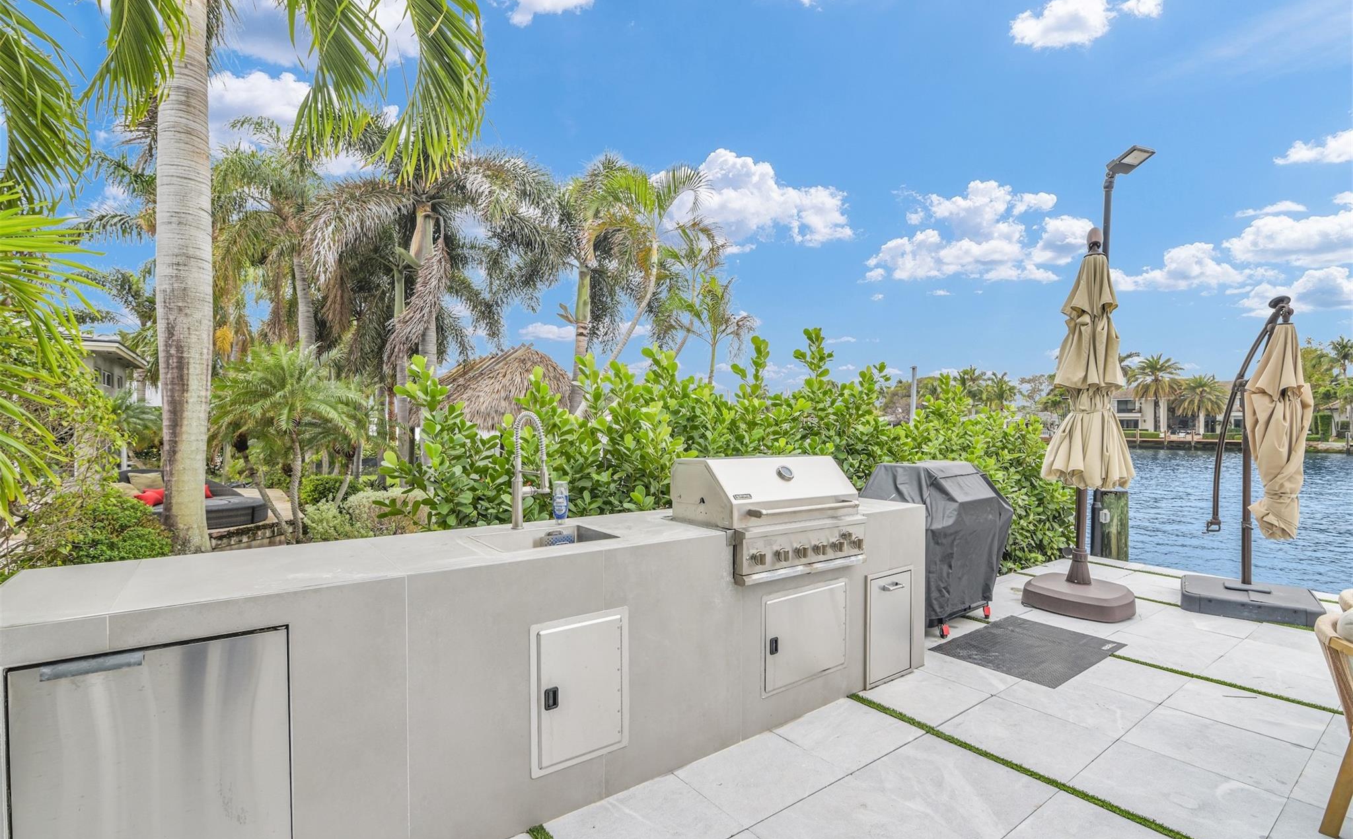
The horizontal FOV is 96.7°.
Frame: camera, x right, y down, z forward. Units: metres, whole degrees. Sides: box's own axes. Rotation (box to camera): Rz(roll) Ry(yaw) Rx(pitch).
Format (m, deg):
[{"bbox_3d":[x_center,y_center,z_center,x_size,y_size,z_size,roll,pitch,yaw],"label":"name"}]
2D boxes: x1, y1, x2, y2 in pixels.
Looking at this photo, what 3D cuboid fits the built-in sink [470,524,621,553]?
[{"bbox_3d":[-0.581,0.615,2.638,0.530,0.210,0.440,0,-1,-36],"label":"built-in sink"}]

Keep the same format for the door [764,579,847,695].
[{"bbox_3d":[0.673,1.091,3.048,0.639,0.483,0.037,1,-1,-36],"label":"door"}]

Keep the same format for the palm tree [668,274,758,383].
[{"bbox_3d":[0.849,-0.853,14.000,2.050,5.110,1.900,0,-1,0],"label":"palm tree"}]

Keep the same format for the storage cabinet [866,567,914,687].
[{"bbox_3d":[1.250,1.191,3.473,0.461,0.627,0.037,1,-1,-36],"label":"storage cabinet"}]

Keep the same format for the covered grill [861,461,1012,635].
[{"bbox_3d":[1.955,0.866,4.543,1.314,1.065,0.721,1,-1,-36],"label":"covered grill"}]

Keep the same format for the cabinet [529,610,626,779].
[{"bbox_3d":[-0.352,1.031,2.292,0.411,0.554,0.037,1,-1,-36],"label":"cabinet"}]

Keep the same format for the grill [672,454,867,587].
[{"bbox_3d":[0.495,0.484,3.186,0.917,0.564,0.583,1,-1,-36],"label":"grill"}]

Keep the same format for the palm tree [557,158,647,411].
[{"bbox_3d":[-1.650,-1.900,12.500,2.700,7.200,2.700,0,-1,0],"label":"palm tree"}]

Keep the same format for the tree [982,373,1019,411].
[{"bbox_3d":[45.803,-2.222,85.000,4.500,8.840,4.500,0,-1,28],"label":"tree"}]

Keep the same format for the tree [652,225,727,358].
[{"bbox_3d":[0.191,-1.500,14.500,2.000,6.400,1.900,0,-1,0],"label":"tree"}]

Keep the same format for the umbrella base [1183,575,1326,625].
[{"bbox_3d":[4.660,1.465,4.930,0.820,0.130,0.860,0,-1,42],"label":"umbrella base"}]

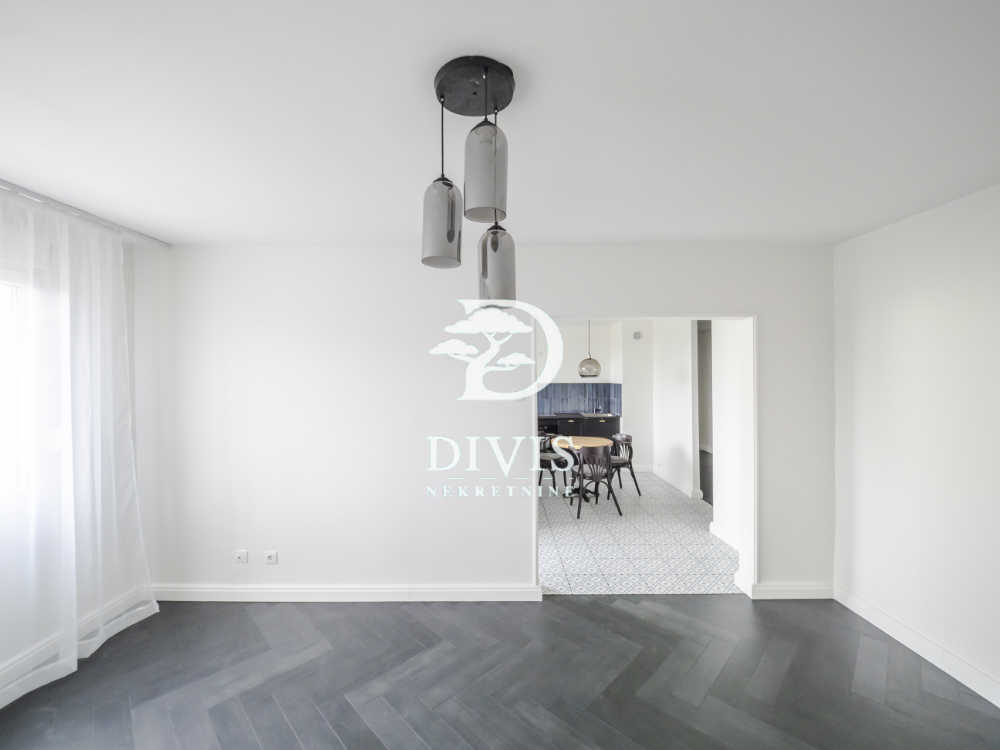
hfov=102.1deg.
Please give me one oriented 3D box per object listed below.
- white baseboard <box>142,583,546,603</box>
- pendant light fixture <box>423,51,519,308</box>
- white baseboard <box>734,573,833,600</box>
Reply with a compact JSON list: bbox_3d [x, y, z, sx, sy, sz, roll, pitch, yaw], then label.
[{"bbox_3d":[-1.147,1.576,2.930,2.907,0.119,0.026,0,0,0],"label":"white baseboard"},{"bbox_3d":[-0.104,-0.592,1.308,0.320,0.700,0.315,0,0,0],"label":"pendant light fixture"},{"bbox_3d":[2.133,1.577,3.045,0.597,0.117,0.200,0,0,0],"label":"white baseboard"}]

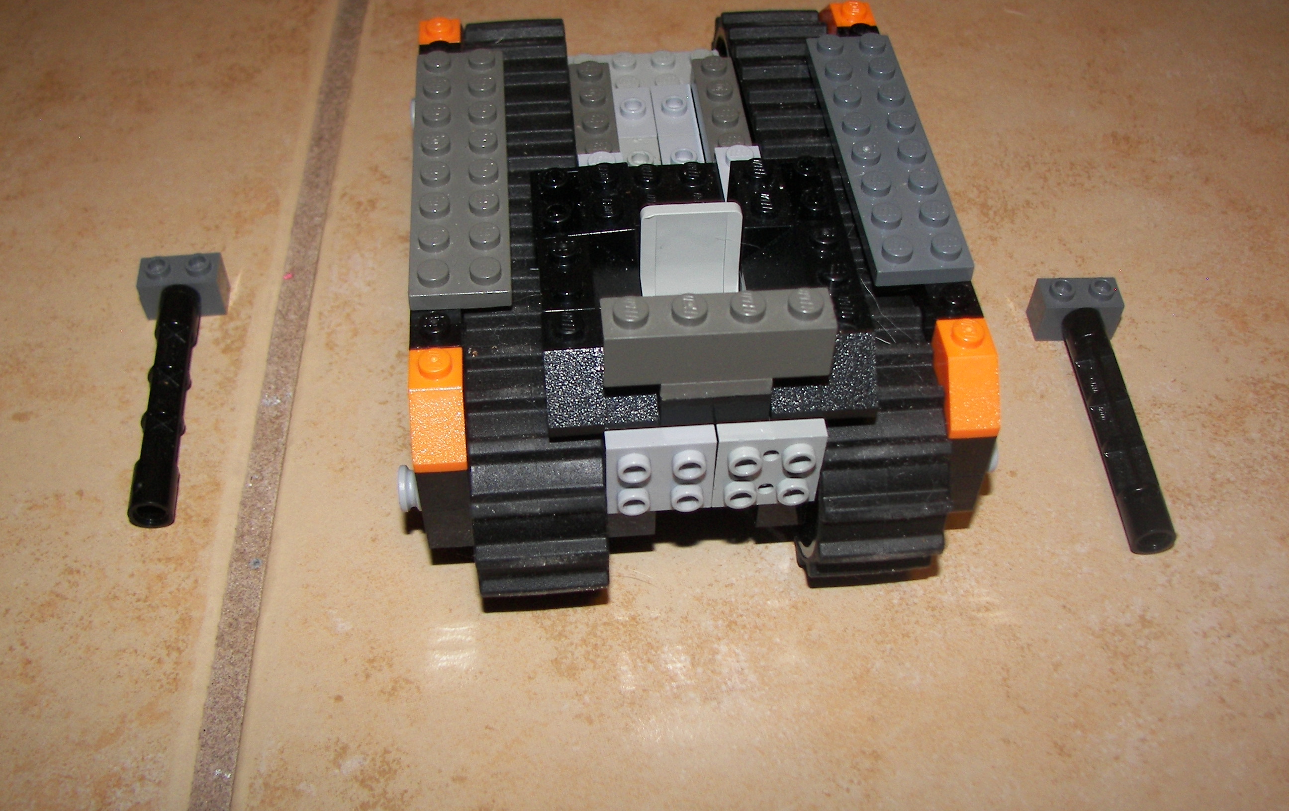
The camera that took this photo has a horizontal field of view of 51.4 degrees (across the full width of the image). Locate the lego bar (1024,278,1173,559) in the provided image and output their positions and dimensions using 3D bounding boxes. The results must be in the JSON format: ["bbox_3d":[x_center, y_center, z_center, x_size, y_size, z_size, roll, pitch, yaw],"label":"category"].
[{"bbox_3d":[0.088,0.000,0.253,0.016,0.011,0.062,0,48,-2],"label":"lego bar"}]

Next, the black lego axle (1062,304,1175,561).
[{"bbox_3d":[0.088,0.004,0.251,0.008,0.008,0.054,0,48,-2],"label":"black lego axle"}]

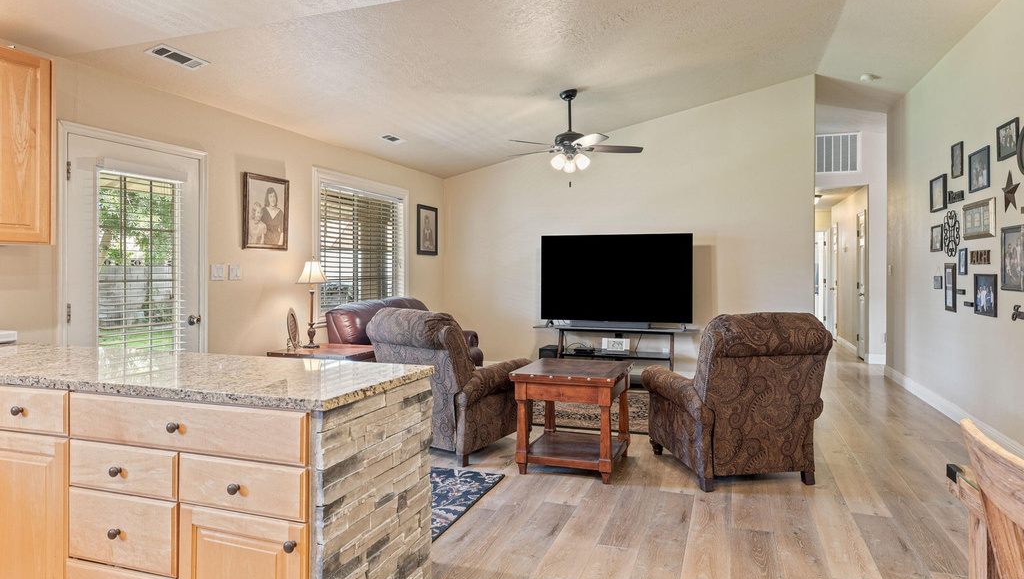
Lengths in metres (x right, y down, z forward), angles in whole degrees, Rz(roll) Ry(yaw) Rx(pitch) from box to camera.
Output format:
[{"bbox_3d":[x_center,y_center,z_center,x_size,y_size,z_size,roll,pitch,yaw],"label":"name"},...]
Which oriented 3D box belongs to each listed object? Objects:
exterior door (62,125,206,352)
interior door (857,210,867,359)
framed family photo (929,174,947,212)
[{"bbox_3d":[-2.386,0.103,4.025,0.080,2.080,0.980,1,2,19],"label":"exterior door"},{"bbox_3d":[5.021,-0.013,8.963,0.050,2.030,0.660,0,2,19],"label":"interior door"},{"bbox_3d":[3.791,-0.840,5.560,0.027,0.295,0.380,1,2,19],"label":"framed family photo"}]

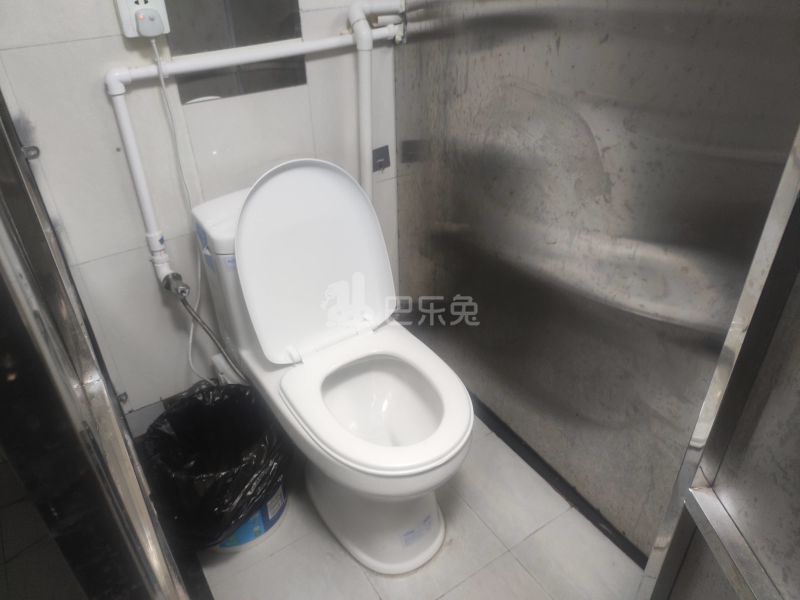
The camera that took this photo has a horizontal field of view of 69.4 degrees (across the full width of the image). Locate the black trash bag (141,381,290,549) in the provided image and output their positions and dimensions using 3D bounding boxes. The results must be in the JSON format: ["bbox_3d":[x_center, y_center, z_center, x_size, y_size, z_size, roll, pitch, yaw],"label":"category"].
[{"bbox_3d":[-0.412,0.390,1.361,0.280,0.290,0.280,-22,42,-26],"label":"black trash bag"}]

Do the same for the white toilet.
[{"bbox_3d":[-0.133,0.111,1.269,0.375,0.816,0.745,-21,41,-26],"label":"white toilet"}]

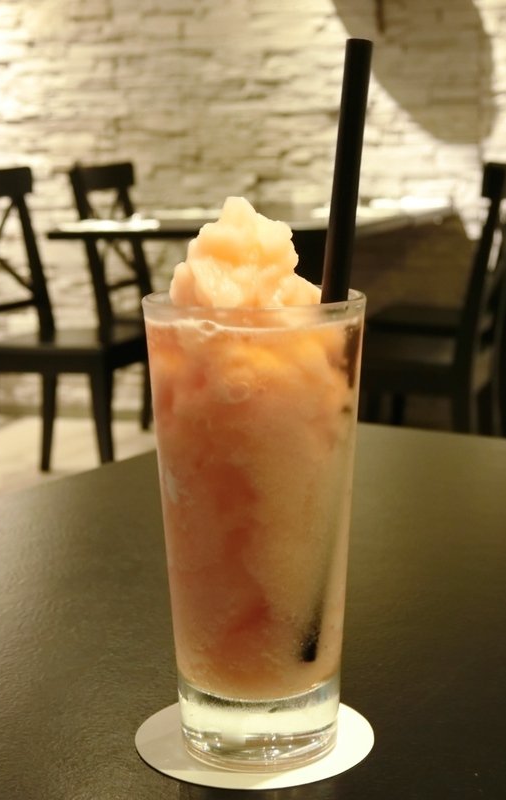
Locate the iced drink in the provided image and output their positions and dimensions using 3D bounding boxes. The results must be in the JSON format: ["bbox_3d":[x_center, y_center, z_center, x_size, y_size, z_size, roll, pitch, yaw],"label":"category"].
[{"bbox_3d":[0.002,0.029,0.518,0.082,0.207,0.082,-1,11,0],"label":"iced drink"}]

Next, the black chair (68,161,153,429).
[{"bbox_3d":[-0.257,-0.300,4.500,0.510,0.910,0.430,3,11,20],"label":"black chair"}]

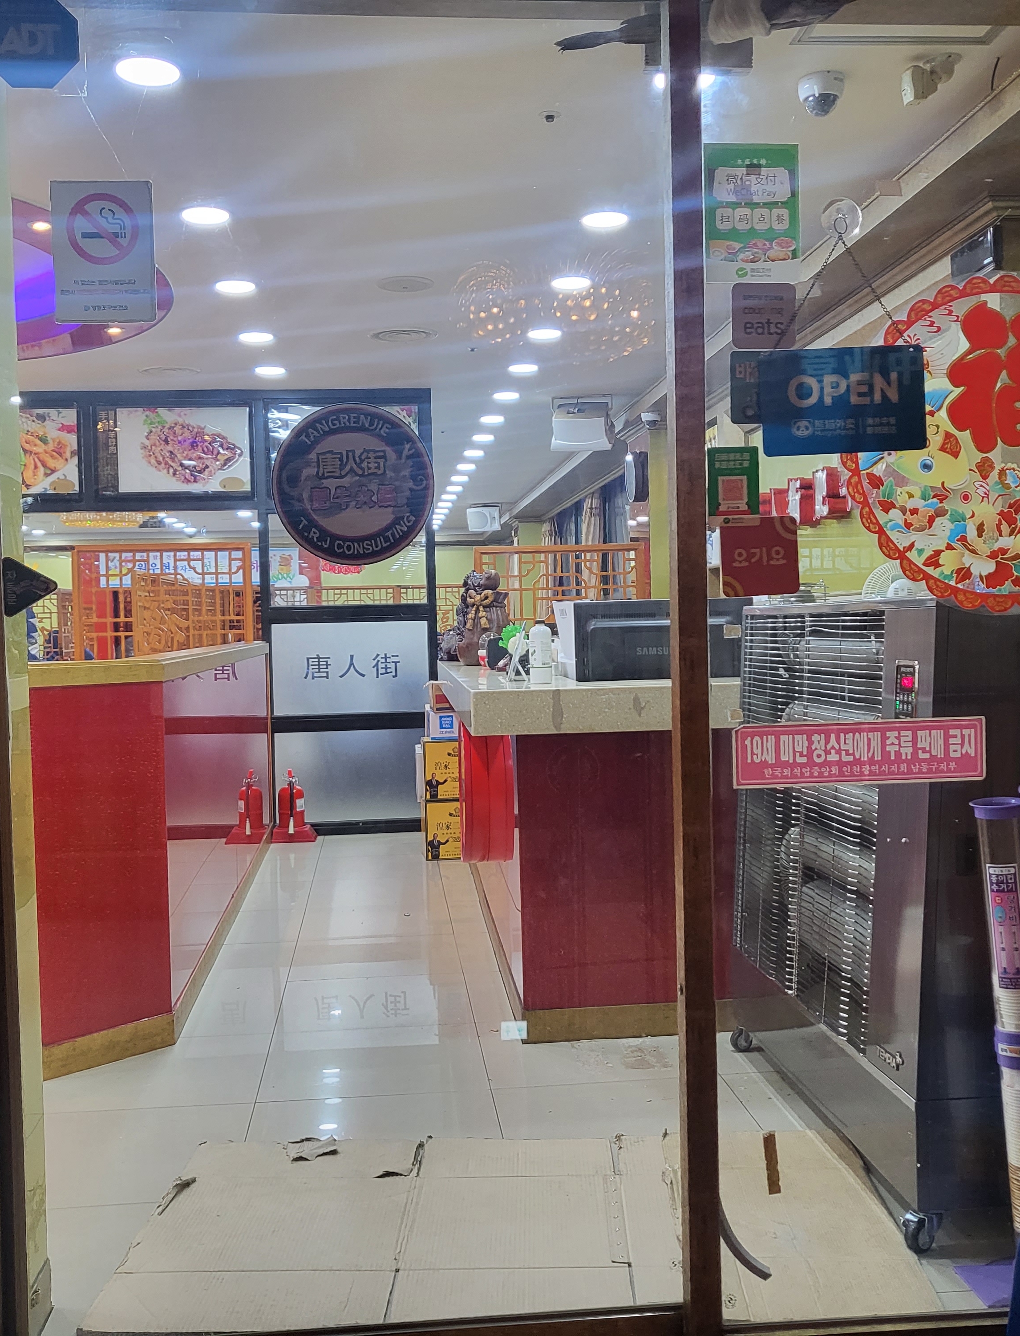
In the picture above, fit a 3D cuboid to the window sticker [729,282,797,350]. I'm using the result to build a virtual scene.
[{"bbox_3d":[0.404,-0.556,2.116,0.102,0.102,0.005,-1,3,-5],"label":"window sticker"}]

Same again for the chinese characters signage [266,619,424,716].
[{"bbox_3d":[-0.921,0.000,7.651,0.870,0.526,0.020,-1,3,-5],"label":"chinese characters signage"}]

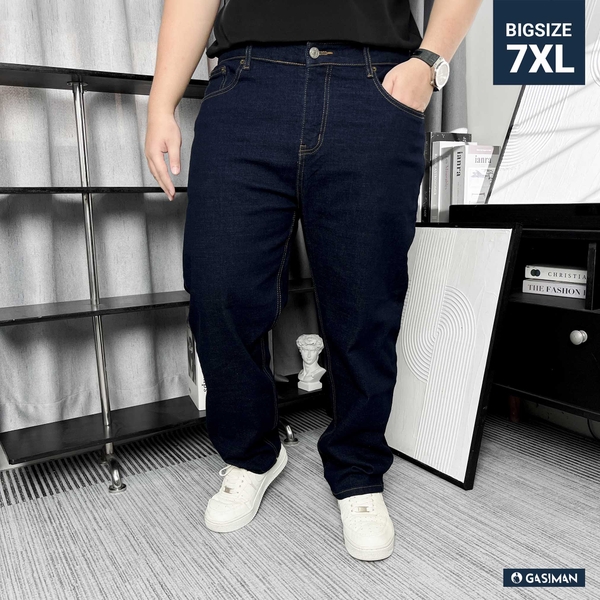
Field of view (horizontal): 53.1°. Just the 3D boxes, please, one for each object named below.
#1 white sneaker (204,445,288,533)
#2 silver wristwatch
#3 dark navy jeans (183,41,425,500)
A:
[{"bbox_3d":[-0.120,0.401,1.411,0.120,0.120,0.315,2,10,19],"label":"white sneaker"},{"bbox_3d":[0.243,-0.428,1.133,0.060,0.048,0.066,25,-5,29],"label":"silver wristwatch"},{"bbox_3d":[0.011,-0.038,1.292,0.490,0.960,0.380,-2,10,-3],"label":"dark navy jeans"}]

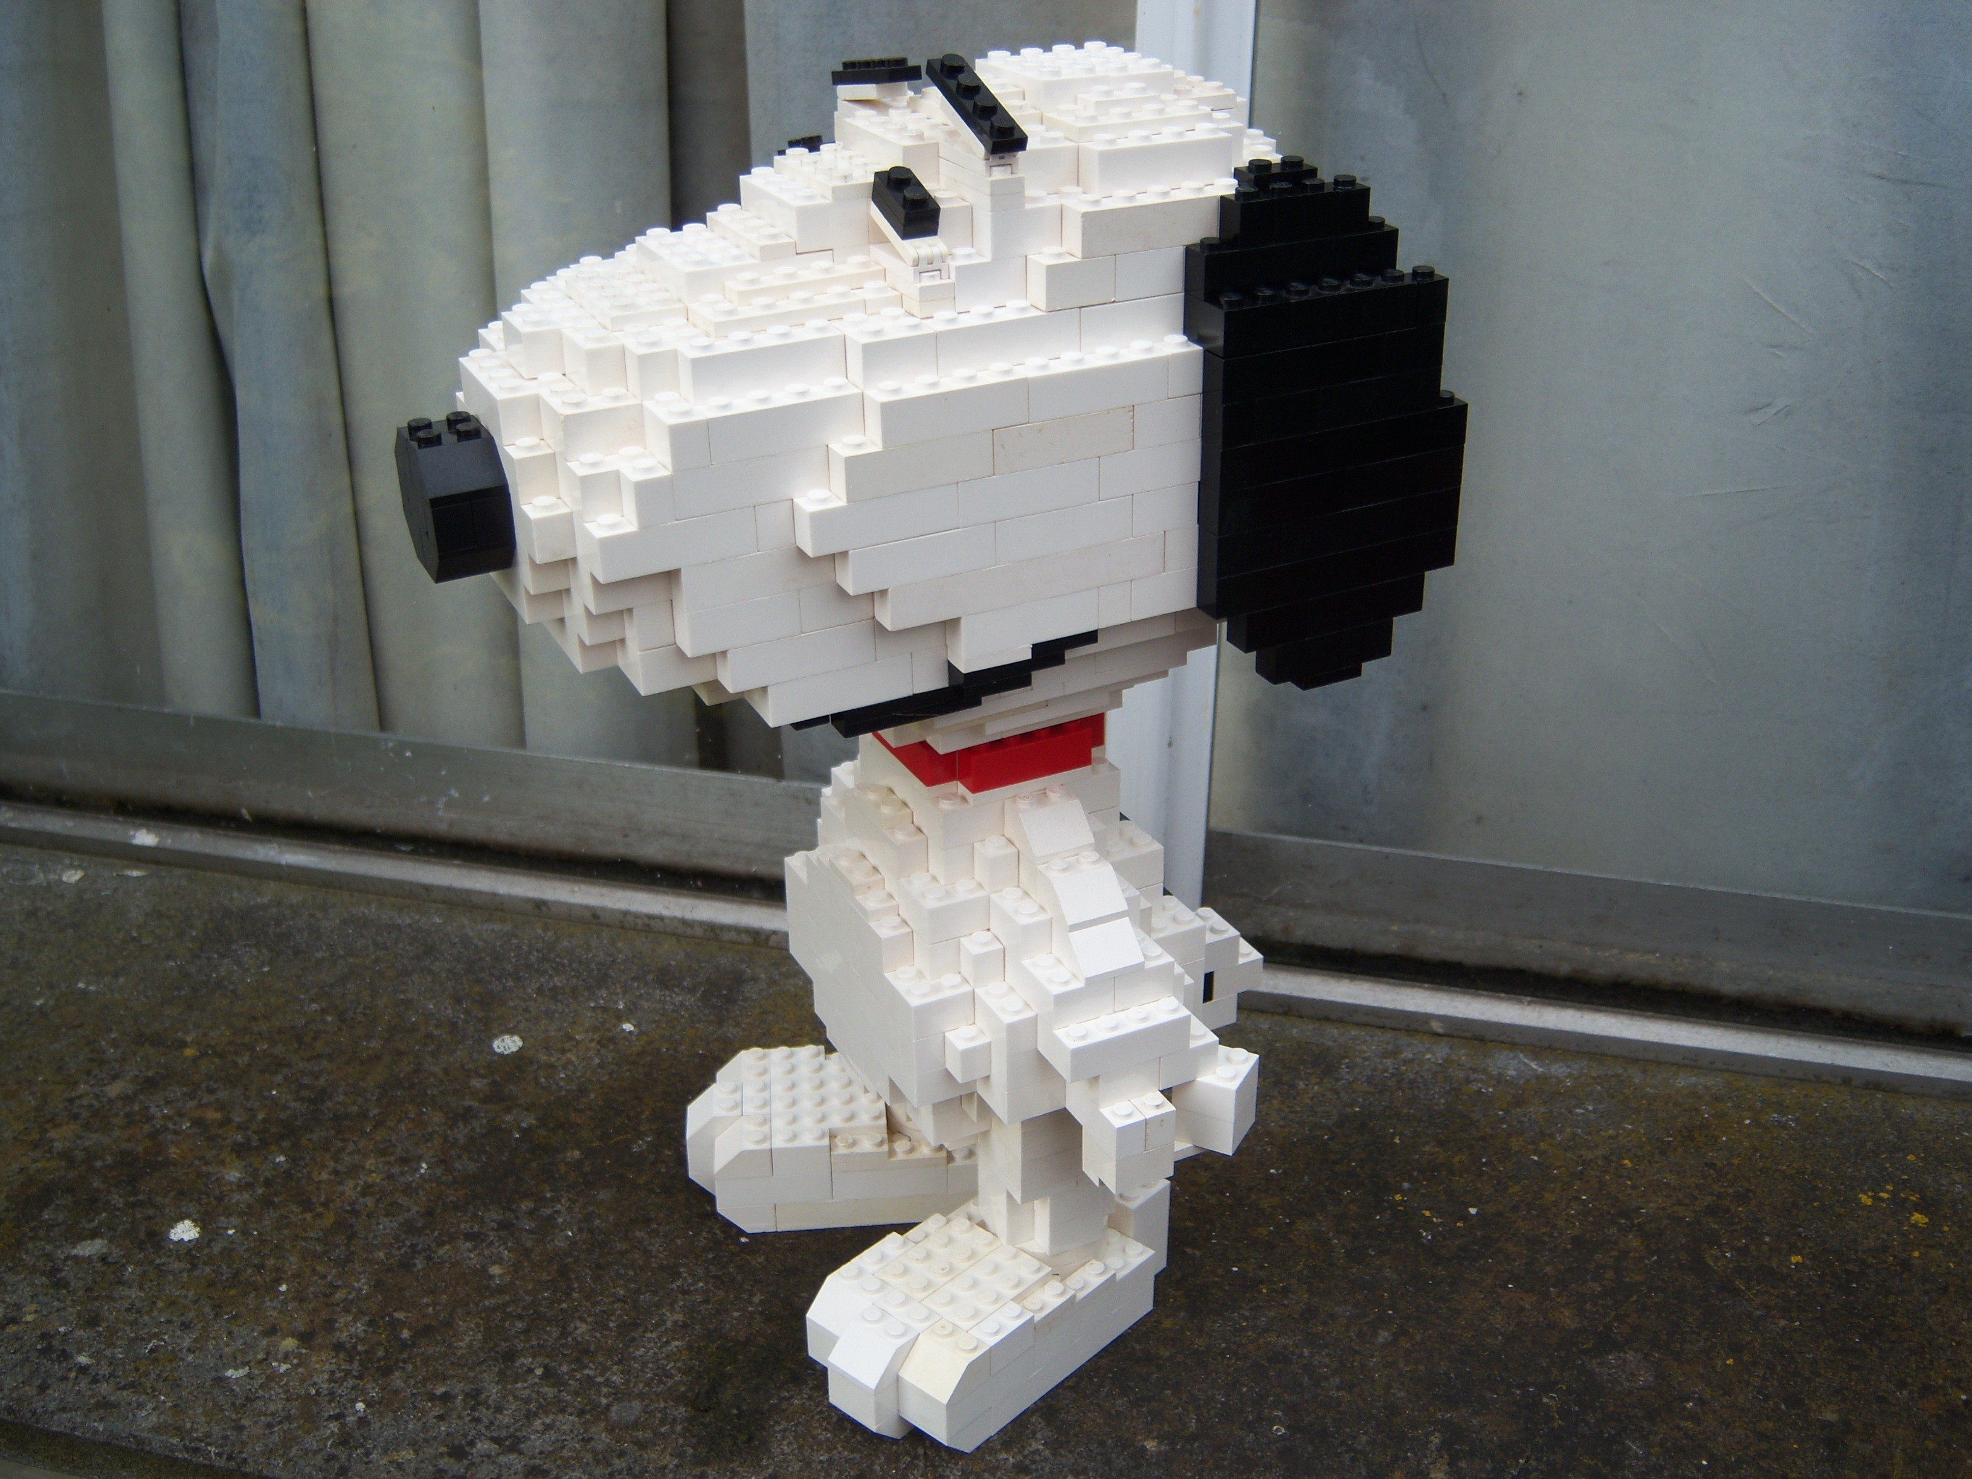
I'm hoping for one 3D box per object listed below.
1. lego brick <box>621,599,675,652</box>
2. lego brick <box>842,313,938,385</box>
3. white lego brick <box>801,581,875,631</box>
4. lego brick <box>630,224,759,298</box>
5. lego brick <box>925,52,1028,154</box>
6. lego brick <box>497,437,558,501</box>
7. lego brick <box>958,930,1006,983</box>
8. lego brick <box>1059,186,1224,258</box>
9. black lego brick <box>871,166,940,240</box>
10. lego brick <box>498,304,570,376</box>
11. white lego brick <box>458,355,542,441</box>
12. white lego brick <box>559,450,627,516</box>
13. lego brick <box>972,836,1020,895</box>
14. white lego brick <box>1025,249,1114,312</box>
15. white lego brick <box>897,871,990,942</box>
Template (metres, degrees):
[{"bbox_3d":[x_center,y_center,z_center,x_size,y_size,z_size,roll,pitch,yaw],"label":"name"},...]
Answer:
[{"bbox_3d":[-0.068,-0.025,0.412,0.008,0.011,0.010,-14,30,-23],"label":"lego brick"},{"bbox_3d":[-0.020,-0.078,0.407,0.016,0.011,0.016,-14,29,-23],"label":"lego brick"},{"bbox_3d":[-0.032,-0.030,0.421,0.016,0.010,0.011,-14,29,-22],"label":"white lego brick"},{"bbox_3d":[-0.059,-0.097,0.425,0.016,0.011,0.032,-14,30,-23],"label":"lego brick"},{"bbox_3d":[-0.002,-0.128,0.411,0.008,0.005,0.032,-13,50,-22],"label":"lego brick"},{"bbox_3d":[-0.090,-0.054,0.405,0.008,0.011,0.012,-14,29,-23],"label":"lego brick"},{"bbox_3d":[-0.001,0.051,0.484,0.008,0.011,0.009,-14,29,-23],"label":"lego brick"},{"bbox_3d":[0.031,-0.105,0.415,0.032,0.011,0.008,-14,29,-23],"label":"lego brick"},{"bbox_3d":[-0.016,-0.108,0.411,0.008,0.008,0.016,-13,48,-22],"label":"black lego brick"},{"bbox_3d":[-0.092,-0.081,0.415,0.008,0.011,0.016,-14,29,-23],"label":"lego brick"},{"bbox_3d":[-0.099,-0.070,0.417,0.008,0.011,0.032,-14,30,-23],"label":"white lego brick"},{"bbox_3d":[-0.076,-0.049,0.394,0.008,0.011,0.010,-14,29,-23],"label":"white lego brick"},{"bbox_3d":[0.003,0.029,0.486,0.008,0.011,0.008,-14,29,-23],"label":"lego brick"},{"bbox_3d":[0.017,-0.093,0.415,0.016,0.011,0.009,-14,30,-23],"label":"white lego brick"},{"bbox_3d":[-0.010,0.038,0.486,0.016,0.011,0.016,-13,28,-25],"label":"white lego brick"}]

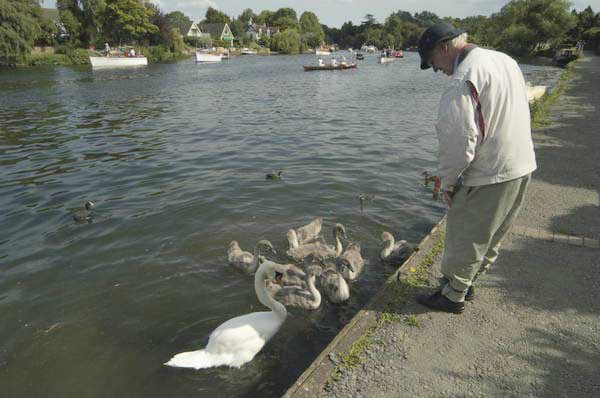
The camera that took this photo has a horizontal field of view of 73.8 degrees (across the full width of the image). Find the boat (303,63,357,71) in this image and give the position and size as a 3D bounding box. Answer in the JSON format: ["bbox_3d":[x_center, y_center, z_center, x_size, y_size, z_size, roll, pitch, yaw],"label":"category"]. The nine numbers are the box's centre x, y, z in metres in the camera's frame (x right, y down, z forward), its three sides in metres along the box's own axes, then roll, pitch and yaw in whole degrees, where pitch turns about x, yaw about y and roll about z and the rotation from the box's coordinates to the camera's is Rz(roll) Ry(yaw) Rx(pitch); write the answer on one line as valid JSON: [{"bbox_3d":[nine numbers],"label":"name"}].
[{"bbox_3d":[2.850,-12.333,37.037,7.000,0.720,1.300,-20,28,-41],"label":"boat"}]

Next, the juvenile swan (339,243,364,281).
[{"bbox_3d":[0.515,0.565,3.834,0.200,0.250,0.430,4,21,9],"label":"juvenile swan"}]

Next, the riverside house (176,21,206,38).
[{"bbox_3d":[-33.909,-50.618,123.038,8.500,7.600,6.200,11,24,27],"label":"riverside house"}]

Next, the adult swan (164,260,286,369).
[{"bbox_3d":[-0.450,0.708,2.461,0.860,0.650,0.360,-12,24,-28],"label":"adult swan"}]

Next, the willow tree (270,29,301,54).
[{"bbox_3d":[-4.375,-47.622,119.900,9.000,7.200,9.000,0,21,0],"label":"willow tree"}]

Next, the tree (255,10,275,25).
[{"bbox_3d":[-11.597,-57.538,136.464,7.731,12.459,7.731,0,21,0],"label":"tree"}]

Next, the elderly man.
[{"bbox_3d":[0.950,-0.098,2.275,0.540,1.660,0.510,17,26,37],"label":"elderly man"}]

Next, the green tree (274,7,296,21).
[{"bbox_3d":[-4.928,-58.753,138.142,8.497,13.541,8.497,0,21,0],"label":"green tree"}]

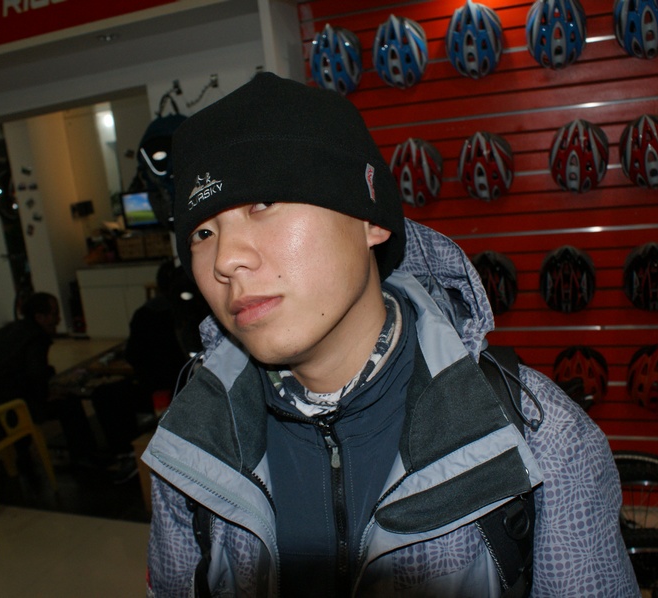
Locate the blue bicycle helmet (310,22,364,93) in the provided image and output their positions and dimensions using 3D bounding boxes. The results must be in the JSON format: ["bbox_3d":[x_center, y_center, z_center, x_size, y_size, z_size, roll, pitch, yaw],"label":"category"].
[{"bbox_3d":[0.024,-0.997,2.815,0.216,0.282,0.165,-2,24,19],"label":"blue bicycle helmet"}]

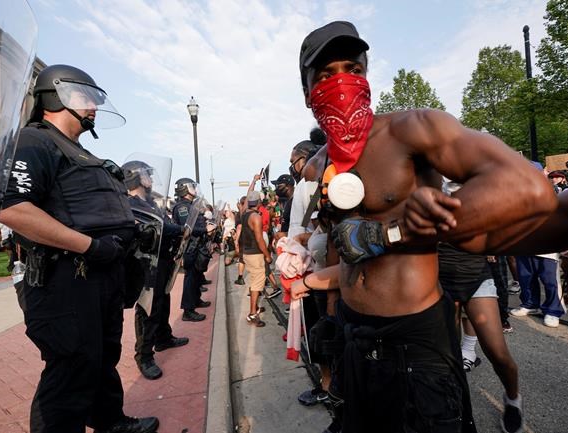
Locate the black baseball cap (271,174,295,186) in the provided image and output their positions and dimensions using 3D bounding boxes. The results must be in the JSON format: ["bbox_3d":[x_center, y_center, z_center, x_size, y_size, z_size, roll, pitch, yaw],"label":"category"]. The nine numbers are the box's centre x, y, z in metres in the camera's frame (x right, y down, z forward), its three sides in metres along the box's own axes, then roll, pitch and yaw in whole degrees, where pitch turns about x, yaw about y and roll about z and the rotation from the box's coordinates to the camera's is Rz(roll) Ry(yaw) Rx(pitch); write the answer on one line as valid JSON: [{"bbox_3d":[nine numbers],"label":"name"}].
[{"bbox_3d":[-0.006,-0.374,3.000,0.260,0.130,0.175,-4,0,-29],"label":"black baseball cap"}]

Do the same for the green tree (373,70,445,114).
[{"bbox_3d":[9.800,-5.300,22.000,6.800,11.900,6.800,-4,0,0],"label":"green tree"}]

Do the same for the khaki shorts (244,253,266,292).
[{"bbox_3d":[-0.415,0.775,4.080,0.310,0.570,0.370,-4,0,-19],"label":"khaki shorts"}]

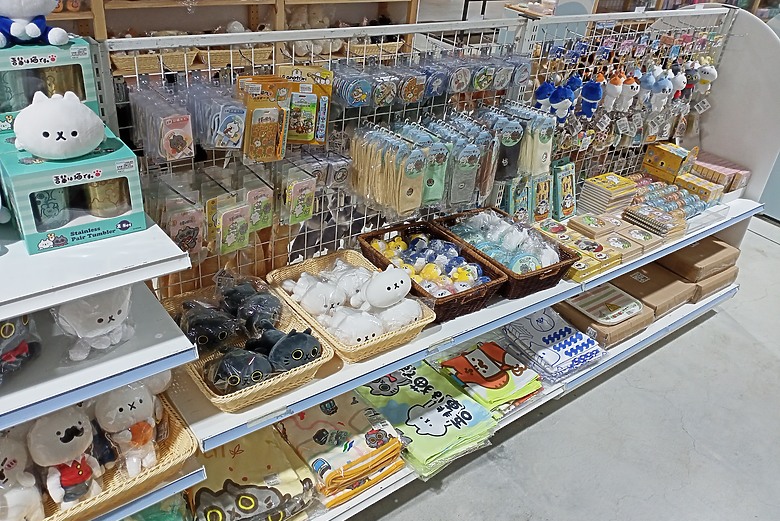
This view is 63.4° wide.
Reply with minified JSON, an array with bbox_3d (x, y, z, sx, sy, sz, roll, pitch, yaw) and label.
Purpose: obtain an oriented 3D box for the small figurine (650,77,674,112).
[{"bbox_3d":[0.946,-0.578,2.195,0.060,0.112,0.055,1,31,-9],"label":"small figurine"}]

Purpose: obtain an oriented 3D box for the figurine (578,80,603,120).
[{"bbox_3d":[0.626,-0.497,1.960,0.064,0.115,0.058,-15,37,-32],"label":"figurine"}]

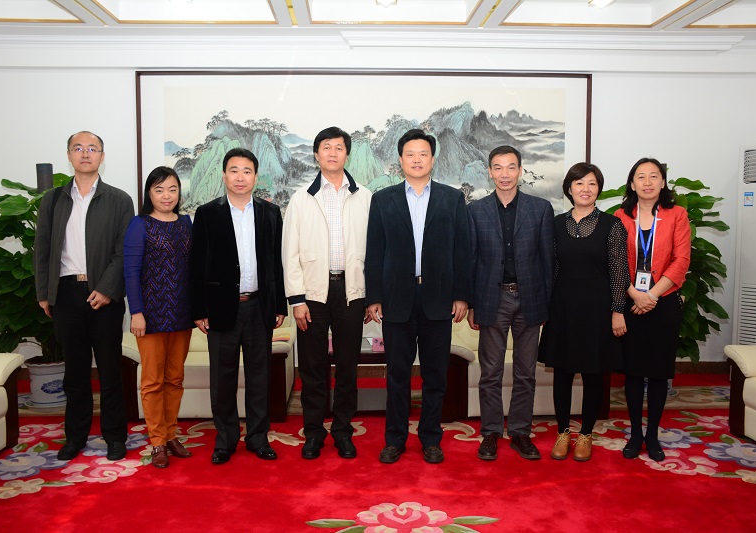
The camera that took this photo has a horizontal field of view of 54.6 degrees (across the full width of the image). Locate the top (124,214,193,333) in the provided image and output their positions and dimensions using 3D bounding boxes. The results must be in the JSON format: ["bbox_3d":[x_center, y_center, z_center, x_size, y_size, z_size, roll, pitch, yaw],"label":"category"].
[{"bbox_3d":[-1.151,0.037,3.880,0.410,0.635,0.260,-1,4,-20],"label":"top"}]

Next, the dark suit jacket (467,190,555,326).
[{"bbox_3d":[0.703,-0.043,3.935,0.488,0.730,0.290,0,4,7],"label":"dark suit jacket"}]

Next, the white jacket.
[{"bbox_3d":[-0.244,-0.159,3.940,0.532,0.736,0.300,0,4,-5],"label":"white jacket"}]

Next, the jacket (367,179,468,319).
[{"bbox_3d":[0.208,-0.079,3.870,0.560,0.750,0.300,0,4,2],"label":"jacket"}]

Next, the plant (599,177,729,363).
[{"bbox_3d":[2.010,0.120,5.170,0.950,1.530,0.880,1,4,10],"label":"plant"}]

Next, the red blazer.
[{"bbox_3d":[1.461,-0.086,3.930,0.420,0.509,0.290,2,4,22],"label":"red blazer"}]

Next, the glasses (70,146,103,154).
[{"bbox_3d":[-1.535,-0.611,3.860,0.145,0.043,0.135,-1,4,-18],"label":"glasses"}]

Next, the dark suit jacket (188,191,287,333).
[{"bbox_3d":[-0.747,-0.021,3.900,0.527,0.729,0.290,-1,4,-12],"label":"dark suit jacket"}]

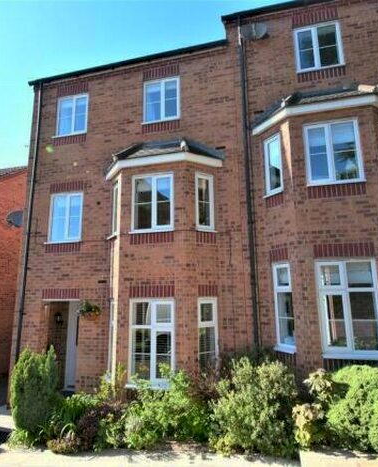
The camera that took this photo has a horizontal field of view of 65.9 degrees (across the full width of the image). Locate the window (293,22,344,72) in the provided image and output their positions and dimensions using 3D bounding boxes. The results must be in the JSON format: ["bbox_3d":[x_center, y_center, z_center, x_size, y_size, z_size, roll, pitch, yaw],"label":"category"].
[{"bbox_3d":[2.639,-3.815,5.944,0.890,1.030,0.120,-3,-11,13],"label":"window"}]

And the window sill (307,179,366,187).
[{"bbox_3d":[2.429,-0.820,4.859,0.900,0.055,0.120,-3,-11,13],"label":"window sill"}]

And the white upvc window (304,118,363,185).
[{"bbox_3d":[2.435,-1.374,4.978,0.880,1.140,0.120,-3,-11,13],"label":"white upvc window"}]

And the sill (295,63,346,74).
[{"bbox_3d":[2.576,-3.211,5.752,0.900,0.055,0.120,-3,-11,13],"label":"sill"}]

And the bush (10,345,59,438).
[{"bbox_3d":[-2.768,2.728,5.267,0.750,1.350,0.700,-3,-11,13],"label":"bush"}]

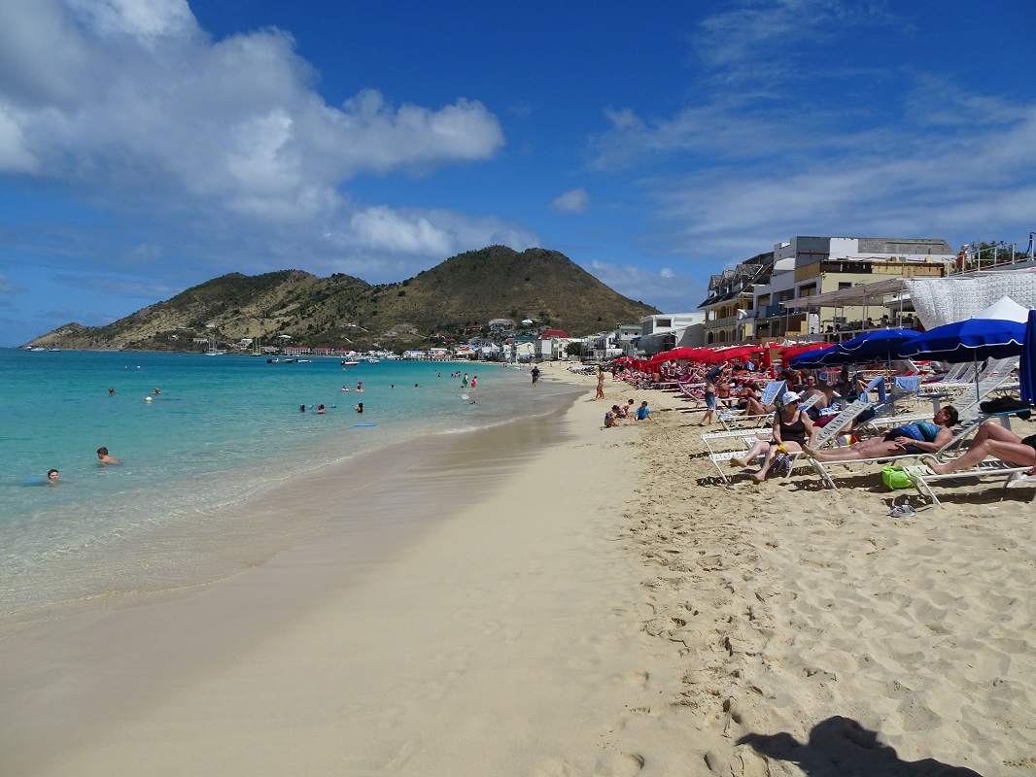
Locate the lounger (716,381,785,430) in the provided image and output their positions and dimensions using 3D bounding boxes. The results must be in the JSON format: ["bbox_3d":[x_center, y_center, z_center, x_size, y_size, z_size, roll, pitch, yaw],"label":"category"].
[{"bbox_3d":[5.300,0.390,16.300,1.600,1.000,0.720,1,3,12],"label":"lounger"}]

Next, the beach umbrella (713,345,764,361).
[{"bbox_3d":[8.300,-0.720,27.000,2.100,1.900,2.100,1,3,12],"label":"beach umbrella"}]

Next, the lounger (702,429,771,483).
[{"bbox_3d":[3.300,0.650,9.050,1.800,0.880,0.720,1,3,12],"label":"lounger"}]

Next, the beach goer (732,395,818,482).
[{"bbox_3d":[3.100,0.580,8.650,0.720,1.070,0.950,3,4,41],"label":"beach goer"}]

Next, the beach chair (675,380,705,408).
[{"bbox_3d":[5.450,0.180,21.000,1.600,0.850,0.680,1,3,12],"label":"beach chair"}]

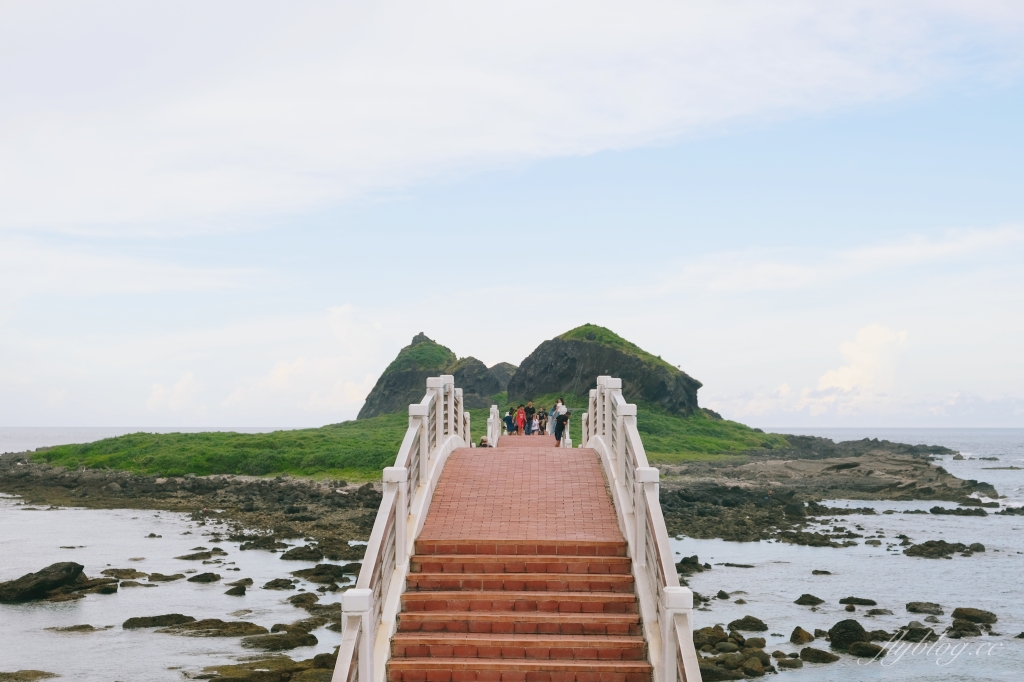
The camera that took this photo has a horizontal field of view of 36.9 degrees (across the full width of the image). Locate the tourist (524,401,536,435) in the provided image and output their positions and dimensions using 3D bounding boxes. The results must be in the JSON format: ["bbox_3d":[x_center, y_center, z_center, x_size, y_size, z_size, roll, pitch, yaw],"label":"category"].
[{"bbox_3d":[0.855,3.623,70.954,0.520,1.700,0.360,0,-3,2],"label":"tourist"}]

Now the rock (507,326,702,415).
[{"bbox_3d":[33.369,11.003,553.887,68.585,33.116,51.439,0,-3,3],"label":"rock"}]

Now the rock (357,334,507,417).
[{"bbox_3d":[-30.097,13.273,574.058,54.400,32.034,43.520,0,-3,-3],"label":"rock"}]

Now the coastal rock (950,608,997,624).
[{"bbox_3d":[21.075,12.546,70.135,2.060,0.649,1.236,-1,-3,17],"label":"coastal rock"}]

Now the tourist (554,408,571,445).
[{"bbox_3d":[2.137,3.755,64.959,0.660,1.500,0.520,0,-3,0],"label":"tourist"}]

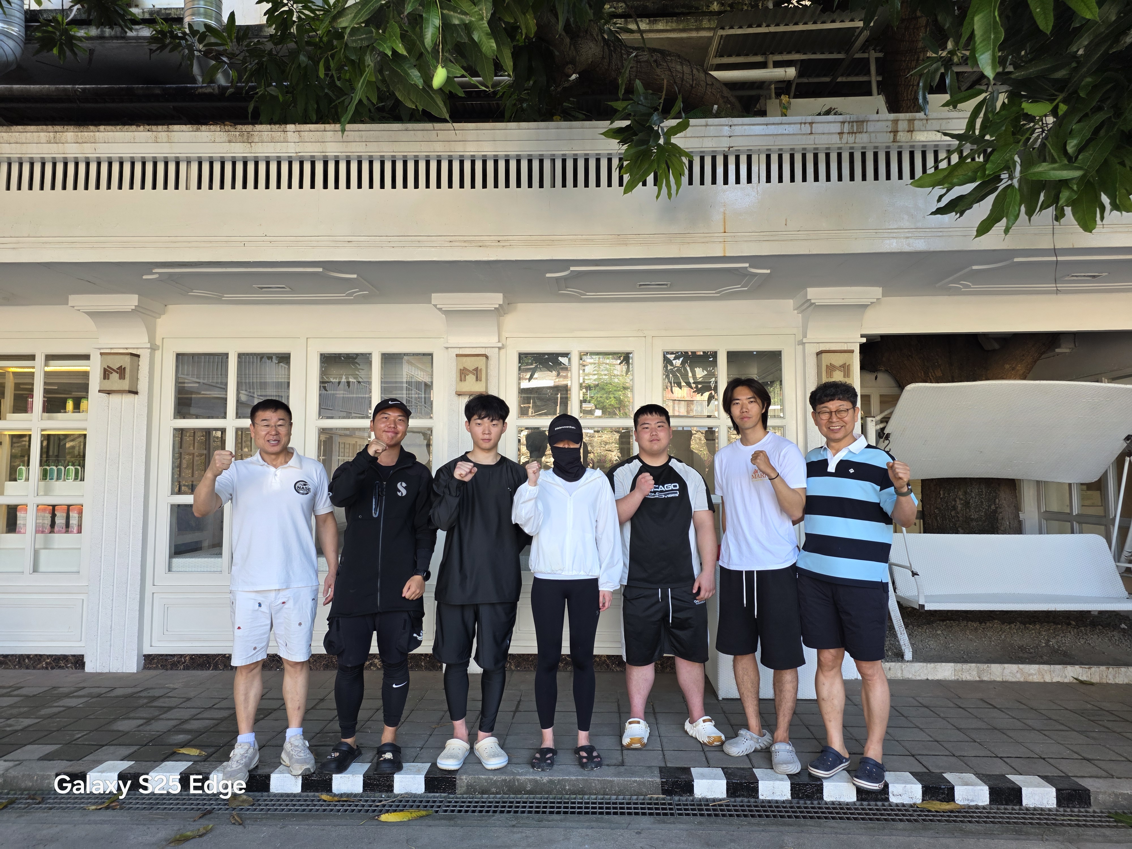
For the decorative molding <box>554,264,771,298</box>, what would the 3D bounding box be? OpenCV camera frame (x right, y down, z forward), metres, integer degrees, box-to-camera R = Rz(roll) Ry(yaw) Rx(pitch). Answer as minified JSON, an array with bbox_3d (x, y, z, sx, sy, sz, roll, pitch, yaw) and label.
[{"bbox_3d":[0.564,-0.875,4.735,1.338,0.040,0.780,0,-4,4],"label":"decorative molding"}]

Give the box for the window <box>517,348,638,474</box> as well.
[{"bbox_3d":[0.075,0.257,5.235,0.840,1.565,0.080,0,-4,4],"label":"window"}]

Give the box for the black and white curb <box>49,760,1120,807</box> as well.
[{"bbox_3d":[-0.018,1.619,3.390,4.543,0.085,0.190,0,-4,2],"label":"black and white curb"}]

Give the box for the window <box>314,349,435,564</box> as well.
[{"bbox_3d":[-1.345,0.262,5.284,0.835,1.570,0.080,0,-4,1],"label":"window"}]

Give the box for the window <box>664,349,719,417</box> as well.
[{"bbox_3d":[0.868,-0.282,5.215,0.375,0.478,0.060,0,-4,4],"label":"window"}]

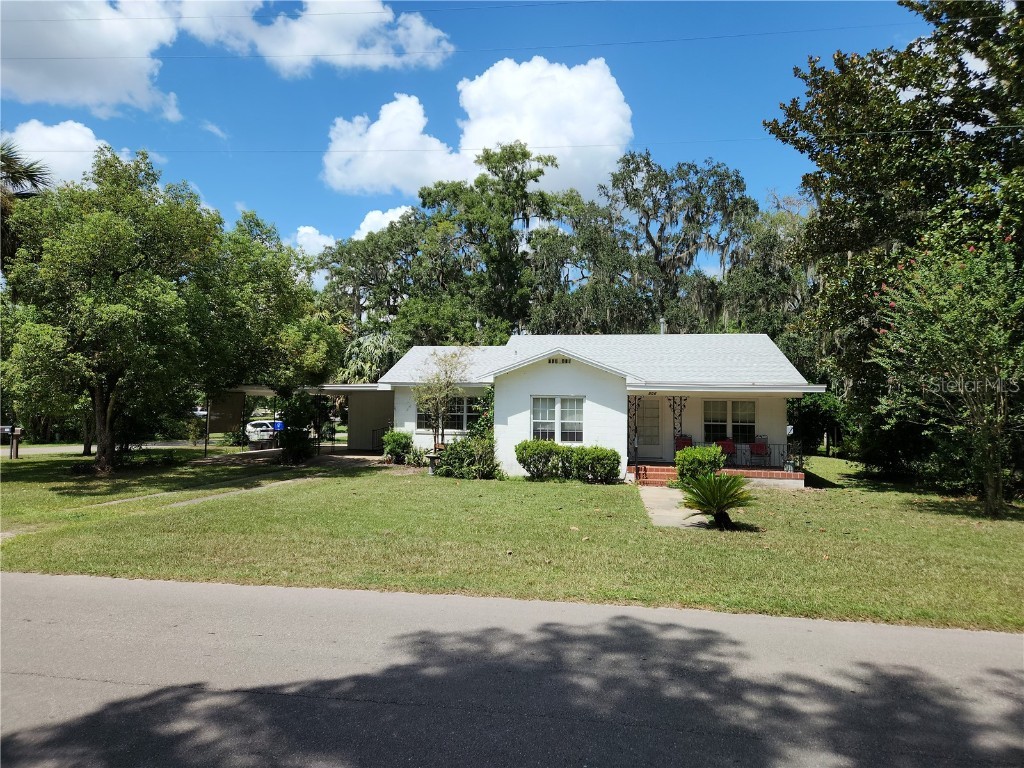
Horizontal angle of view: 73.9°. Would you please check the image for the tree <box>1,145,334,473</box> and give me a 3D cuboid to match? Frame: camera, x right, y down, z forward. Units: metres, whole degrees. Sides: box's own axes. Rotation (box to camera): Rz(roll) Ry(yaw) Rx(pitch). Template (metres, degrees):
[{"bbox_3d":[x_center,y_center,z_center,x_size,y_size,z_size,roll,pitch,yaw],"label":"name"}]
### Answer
[{"bbox_3d":[-9.142,-2.018,18.330,8.800,8.600,8.000,0,-3,7],"label":"tree"}]

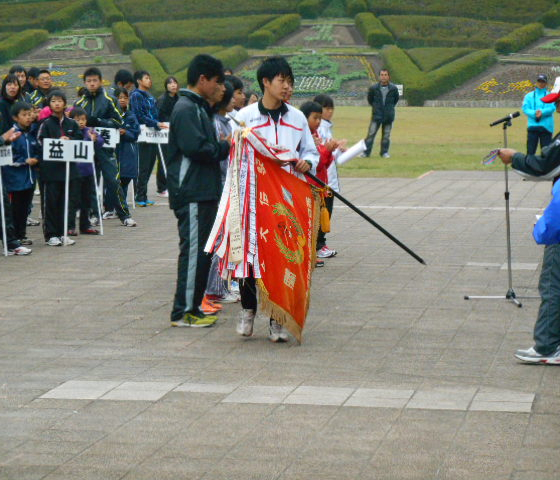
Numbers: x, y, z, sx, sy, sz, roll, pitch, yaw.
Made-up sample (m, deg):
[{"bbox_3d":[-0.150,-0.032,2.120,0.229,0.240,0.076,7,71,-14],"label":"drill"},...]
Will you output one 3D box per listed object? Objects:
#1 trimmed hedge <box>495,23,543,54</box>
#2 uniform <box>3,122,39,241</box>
[{"bbox_3d":[13.060,-11.034,122.500,1.200,1.800,3.200,3,5,36],"label":"trimmed hedge"},{"bbox_3d":[-2.454,-0.554,21.200,0.400,1.130,0.330,-3,5,-37],"label":"uniform"}]

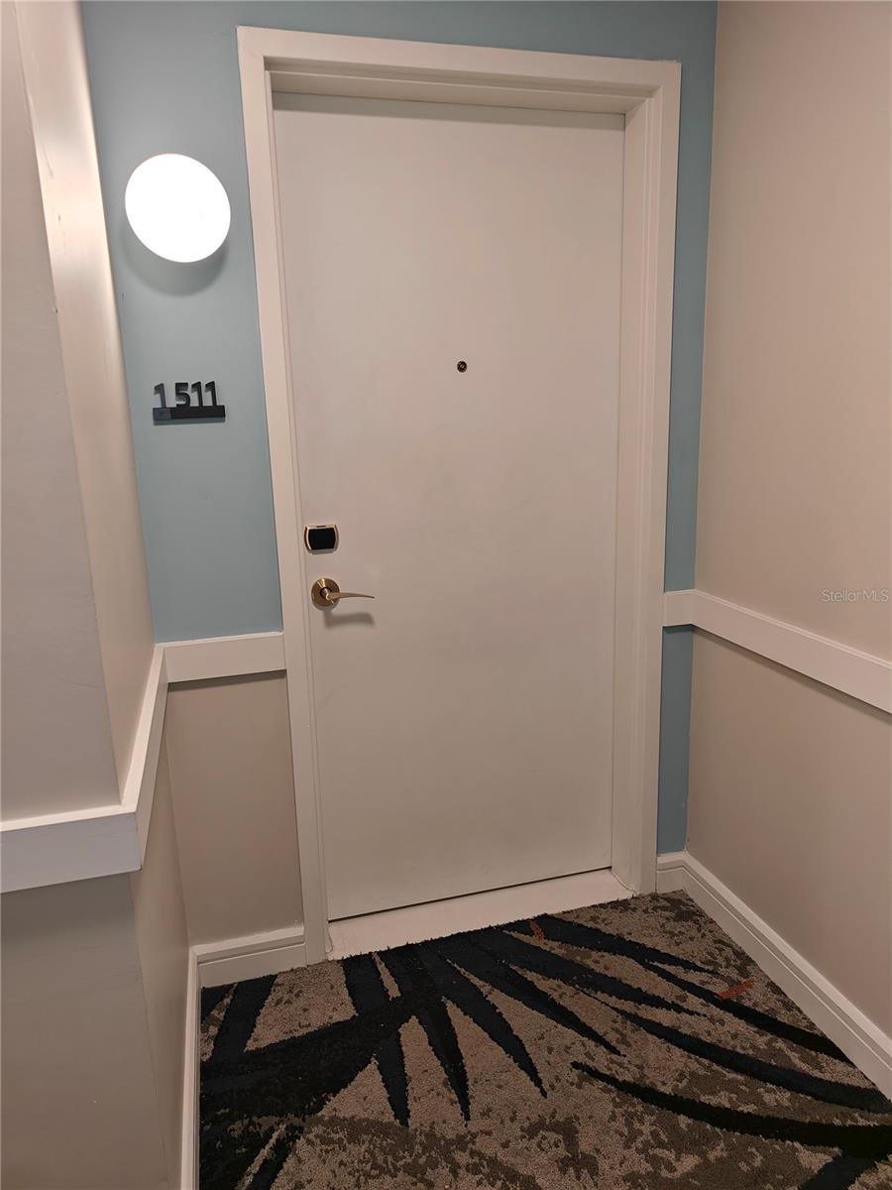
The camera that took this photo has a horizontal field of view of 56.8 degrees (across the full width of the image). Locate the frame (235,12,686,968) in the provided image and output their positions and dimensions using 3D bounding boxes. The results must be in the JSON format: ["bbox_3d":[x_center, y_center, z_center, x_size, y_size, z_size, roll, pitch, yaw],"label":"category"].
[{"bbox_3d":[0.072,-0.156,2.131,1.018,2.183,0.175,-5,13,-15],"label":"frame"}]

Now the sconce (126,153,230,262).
[{"bbox_3d":[-0.544,-0.784,1.679,0.200,0.200,0.100,-5,13,-15],"label":"sconce"}]

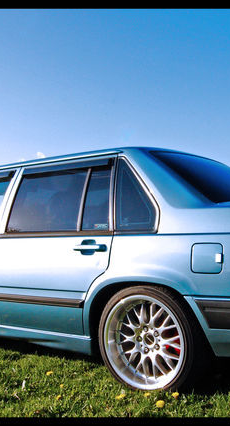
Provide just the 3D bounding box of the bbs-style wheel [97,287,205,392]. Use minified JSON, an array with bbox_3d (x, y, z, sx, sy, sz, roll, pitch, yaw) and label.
[{"bbox_3d":[0.205,0.686,2.631,0.605,0.605,0.220,-3,-2,34],"label":"bbs-style wheel"}]

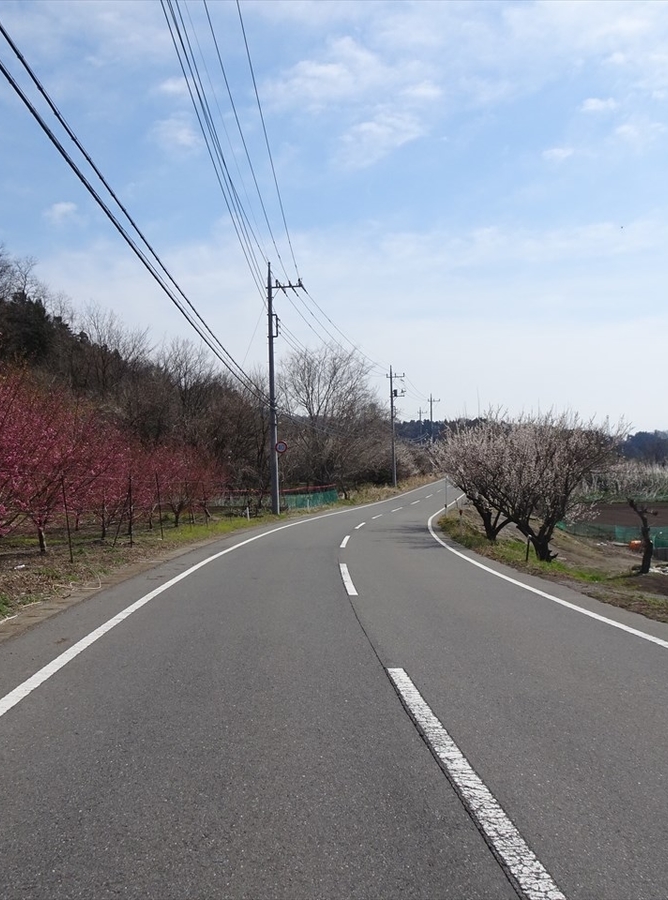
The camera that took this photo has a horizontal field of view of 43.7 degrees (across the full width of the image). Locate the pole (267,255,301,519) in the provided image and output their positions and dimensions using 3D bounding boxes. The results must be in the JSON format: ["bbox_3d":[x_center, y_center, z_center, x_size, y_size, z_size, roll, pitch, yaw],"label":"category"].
[{"bbox_3d":[-2.415,-3.127,42.300,1.830,12.800,0.450,-2,0,8],"label":"pole"}]

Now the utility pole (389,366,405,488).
[{"bbox_3d":[6.474,-2.415,85.500,1.750,12.400,0.500,-2,0,13],"label":"utility pole"}]

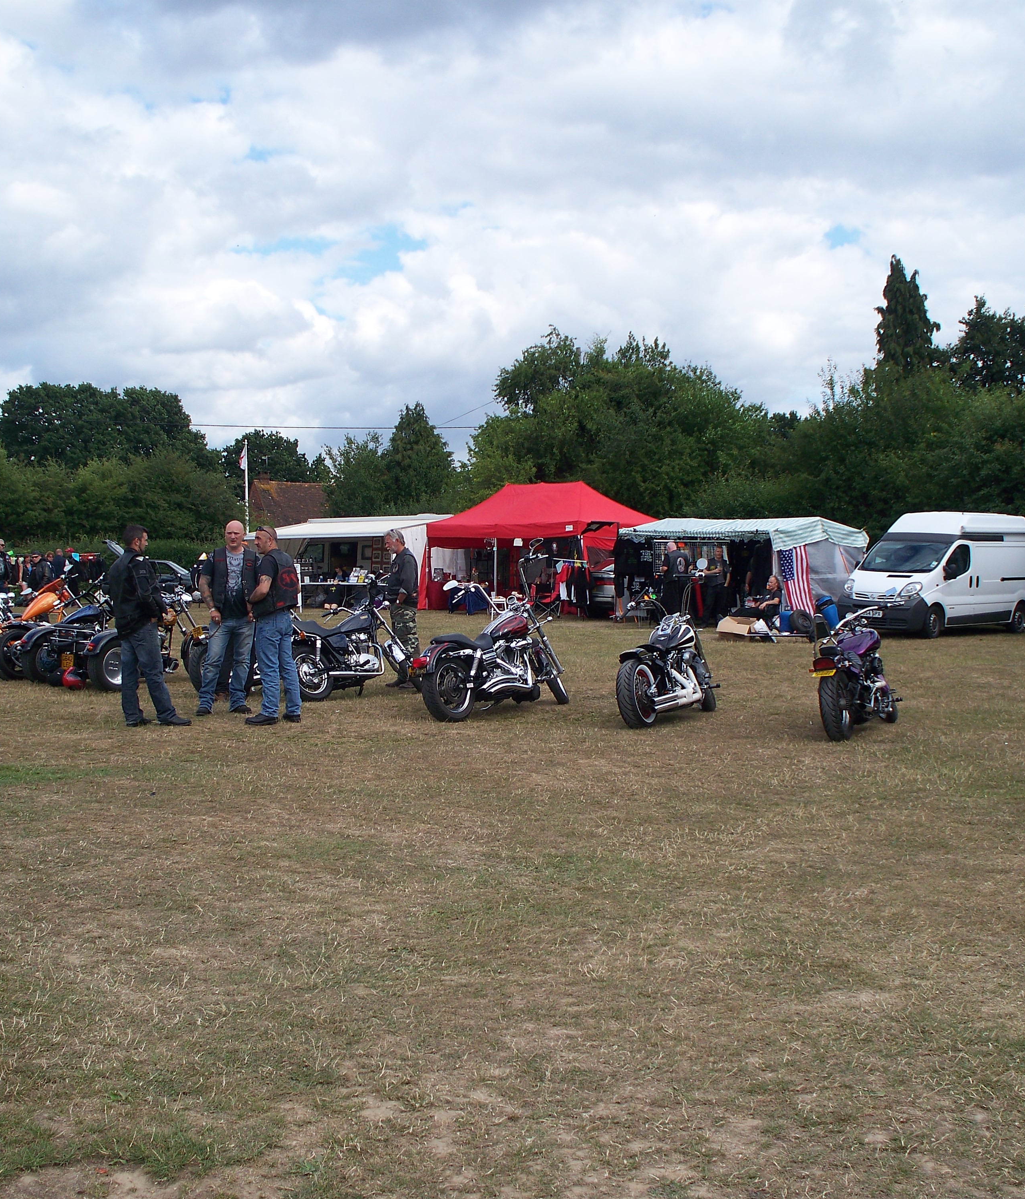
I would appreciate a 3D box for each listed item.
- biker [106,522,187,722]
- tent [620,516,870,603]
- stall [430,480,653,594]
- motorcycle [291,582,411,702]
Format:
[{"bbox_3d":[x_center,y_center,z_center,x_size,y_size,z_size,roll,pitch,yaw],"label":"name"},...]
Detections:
[{"bbox_3d":[-3.330,0.231,15.162,0.660,1.810,0.520,0,2,-15],"label":"biker"},{"bbox_3d":[5.200,-0.657,37.596,3.200,2.270,4.400,-1,2,-41],"label":"tent"},{"bbox_3d":[0.820,-1.229,40.557,3.000,3.150,5.900,-1,2,-40],"label":"stall"},{"bbox_3d":[-1.600,0.445,18.018,2.120,1.230,0.850,-1,2,-43],"label":"motorcycle"}]

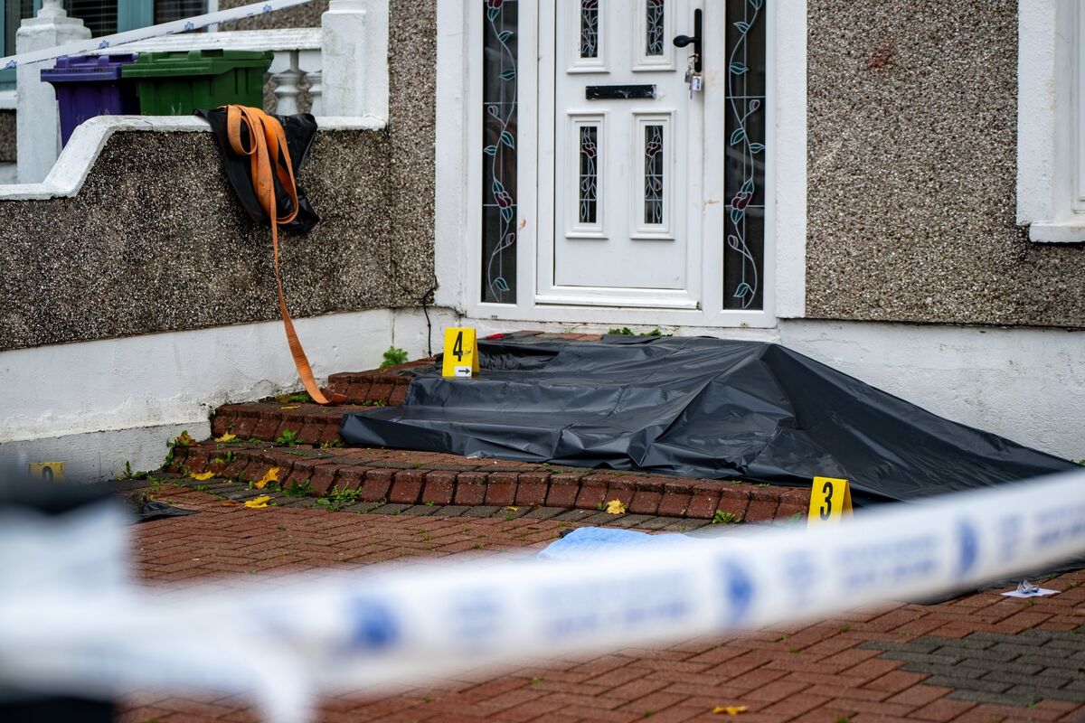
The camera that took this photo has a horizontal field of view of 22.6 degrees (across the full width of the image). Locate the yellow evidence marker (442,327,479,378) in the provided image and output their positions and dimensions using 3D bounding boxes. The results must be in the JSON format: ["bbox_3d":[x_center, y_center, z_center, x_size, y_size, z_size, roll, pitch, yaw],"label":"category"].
[{"bbox_3d":[-0.316,-0.035,10.430,0.123,0.184,0.092,1,3,17],"label":"yellow evidence marker"}]

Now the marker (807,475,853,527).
[{"bbox_3d":[0.871,0.447,8.190,0.123,0.184,0.092,3,5,40],"label":"marker"}]

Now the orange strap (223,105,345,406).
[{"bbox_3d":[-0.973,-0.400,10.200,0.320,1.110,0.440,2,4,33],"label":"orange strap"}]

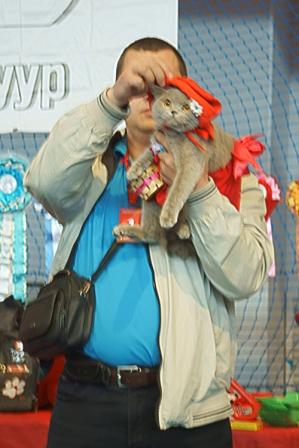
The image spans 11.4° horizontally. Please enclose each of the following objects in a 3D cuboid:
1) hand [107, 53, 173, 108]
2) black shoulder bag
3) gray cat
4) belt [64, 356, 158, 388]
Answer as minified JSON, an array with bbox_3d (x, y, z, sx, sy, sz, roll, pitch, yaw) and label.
[{"bbox_3d":[-0.021,-0.303,3.150,0.120,0.115,0.090,1,1,32],"label":"hand"},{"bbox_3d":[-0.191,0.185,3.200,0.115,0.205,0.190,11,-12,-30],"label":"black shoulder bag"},{"bbox_3d":[0.052,-0.112,3.120,0.200,0.355,0.250,1,1,25],"label":"gray cat"},{"bbox_3d":[-0.017,0.320,3.240,0.345,0.055,0.240,0,1,7],"label":"belt"}]

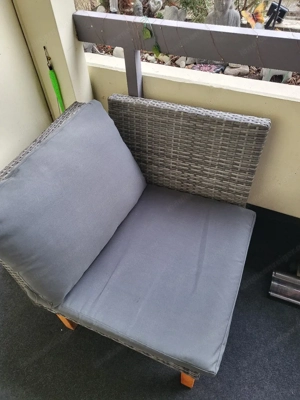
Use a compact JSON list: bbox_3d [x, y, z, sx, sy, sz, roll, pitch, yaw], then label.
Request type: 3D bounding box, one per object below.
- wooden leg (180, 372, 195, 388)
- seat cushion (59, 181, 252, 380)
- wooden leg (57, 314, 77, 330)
[{"bbox_3d":[0.148,0.654,1.127,0.050,0.155,0.049,16,51,17],"label":"wooden leg"},{"bbox_3d":[0.033,0.223,1.207,0.647,0.086,0.672,16,51,17],"label":"seat cushion"},{"bbox_3d":[-0.348,0.501,1.282,0.049,0.167,0.049,16,51,17],"label":"wooden leg"}]

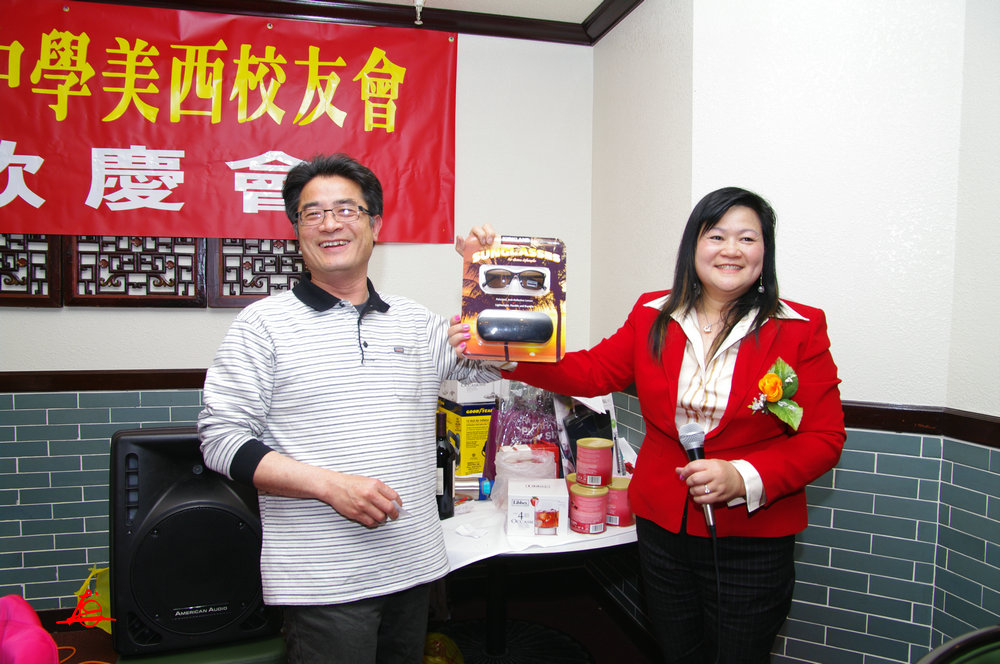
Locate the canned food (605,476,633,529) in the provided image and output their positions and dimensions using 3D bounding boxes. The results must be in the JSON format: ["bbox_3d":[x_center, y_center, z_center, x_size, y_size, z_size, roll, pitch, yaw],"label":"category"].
[{"bbox_3d":[0.345,0.486,1.916,0.103,0.118,0.103,0,4,0],"label":"canned food"}]

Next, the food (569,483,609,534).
[{"bbox_3d":[0.247,0.489,1.862,0.103,0.118,0.103,0,4,0],"label":"food"}]

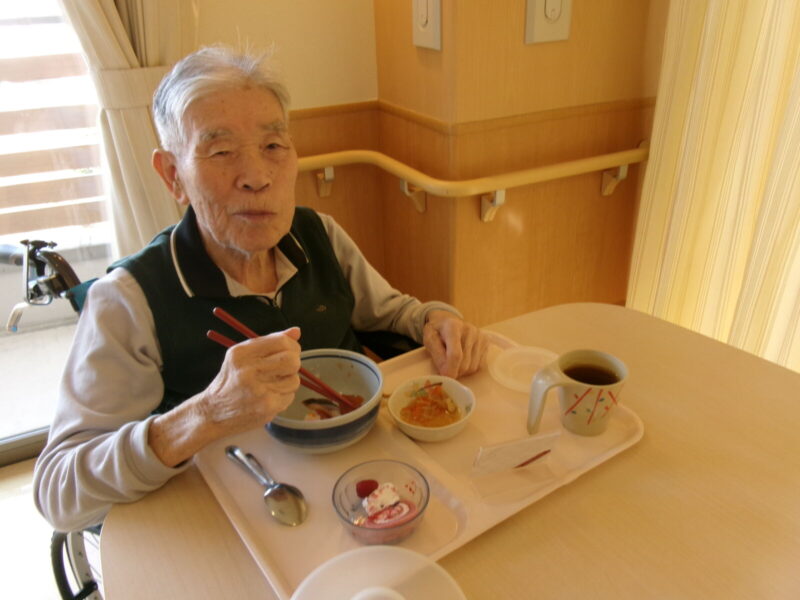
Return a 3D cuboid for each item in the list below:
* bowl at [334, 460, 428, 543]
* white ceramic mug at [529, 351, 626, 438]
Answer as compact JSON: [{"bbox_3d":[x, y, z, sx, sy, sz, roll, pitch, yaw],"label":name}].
[{"bbox_3d":[-0.018,0.211,0.651,0.094,0.045,0.094,0,27,0],"label":"bowl"},{"bbox_3d":[0.211,0.121,0.787,0.127,0.082,0.081,-10,28,-18],"label":"white ceramic mug"}]

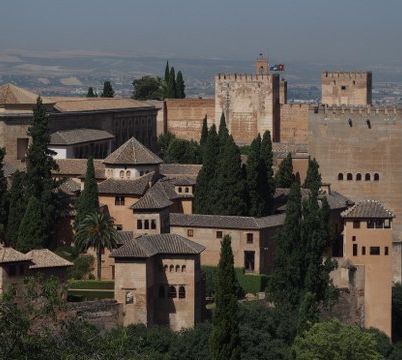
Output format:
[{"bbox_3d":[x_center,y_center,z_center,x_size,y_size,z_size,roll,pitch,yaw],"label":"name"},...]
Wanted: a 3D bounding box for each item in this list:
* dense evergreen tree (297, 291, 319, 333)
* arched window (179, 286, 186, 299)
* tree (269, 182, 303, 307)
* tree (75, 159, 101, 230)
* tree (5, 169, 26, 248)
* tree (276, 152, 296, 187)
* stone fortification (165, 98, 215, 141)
[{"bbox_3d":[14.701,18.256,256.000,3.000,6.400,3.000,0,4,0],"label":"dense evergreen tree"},{"bbox_3d":[-2.421,14.724,245.000,0.820,1.580,0.300,1,4,13],"label":"arched window"},{"bbox_3d":[12.423,9.298,272.677,4.940,18.500,4.940,0,4,0],"label":"tree"},{"bbox_3d":[-16.270,2.645,266.439,3.690,12.000,3.690,0,4,0],"label":"tree"},{"bbox_3d":[-26.259,4.539,265.432,3.260,11.800,3.260,0,4,0],"label":"tree"},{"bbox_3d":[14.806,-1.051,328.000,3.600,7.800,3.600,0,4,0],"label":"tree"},{"bbox_3d":[-2.861,-16.346,510.000,13.900,11.800,3.500,1,4,12],"label":"stone fortification"}]

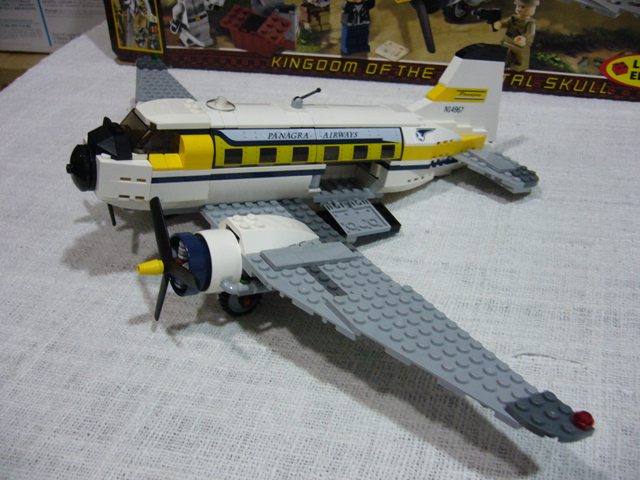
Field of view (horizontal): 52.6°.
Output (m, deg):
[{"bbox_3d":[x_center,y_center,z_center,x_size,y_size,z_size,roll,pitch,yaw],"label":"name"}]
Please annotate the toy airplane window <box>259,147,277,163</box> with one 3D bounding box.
[{"bbox_3d":[-0.029,-0.047,0.355,0.011,0.008,0.003,-7,20,-33],"label":"toy airplane window"}]

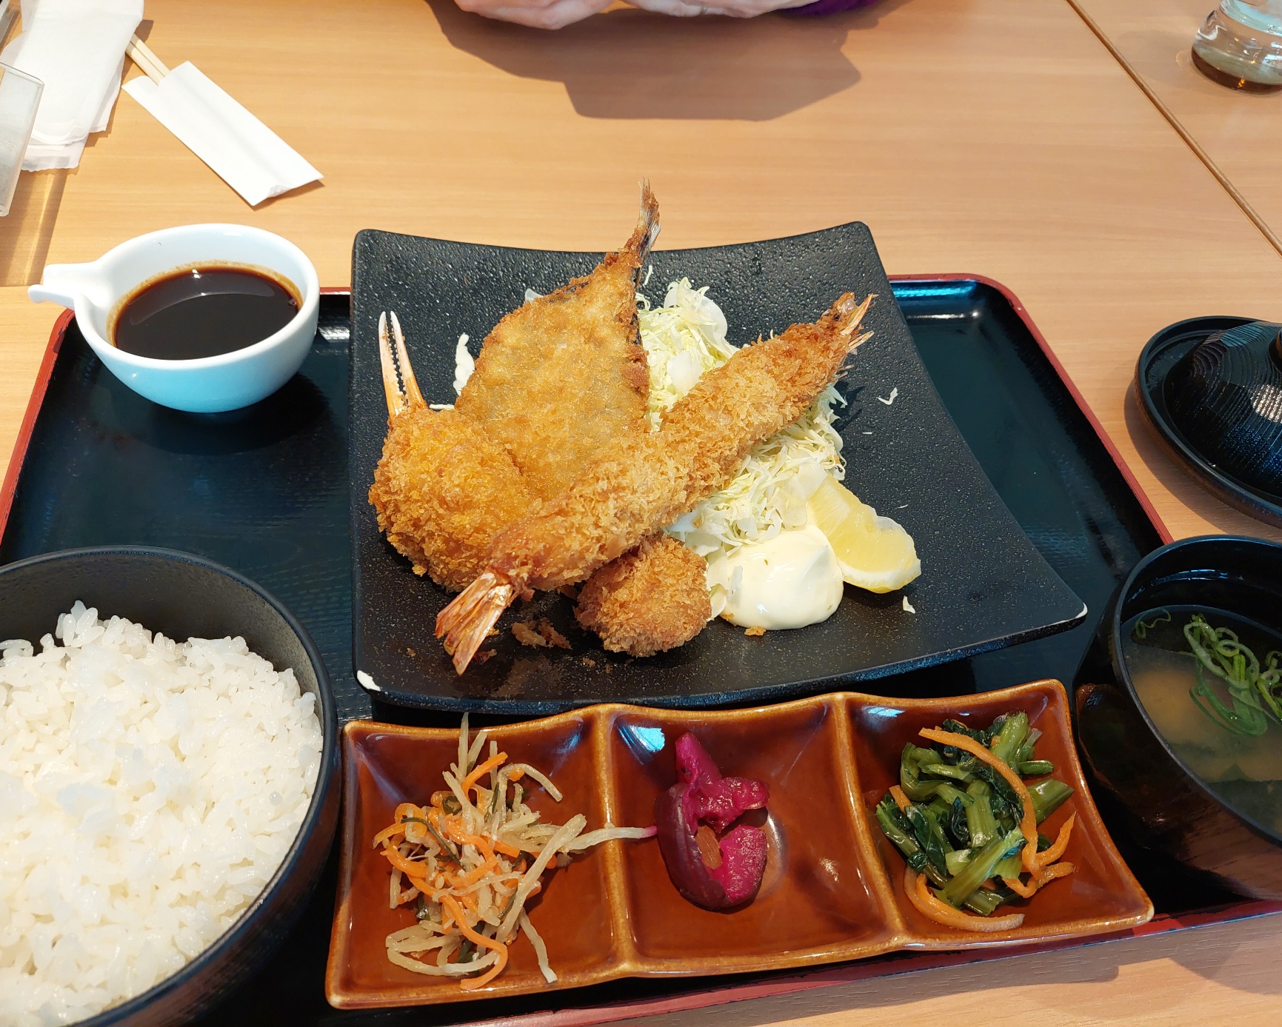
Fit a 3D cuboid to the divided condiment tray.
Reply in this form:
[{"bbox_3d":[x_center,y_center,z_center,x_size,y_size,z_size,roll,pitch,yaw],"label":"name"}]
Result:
[{"bbox_3d":[0.027,0.091,0.268,0.216,0.029,0.073,-1,52,-8],"label":"divided condiment tray"}]

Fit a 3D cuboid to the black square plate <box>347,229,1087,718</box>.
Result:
[{"bbox_3d":[0.010,-0.031,0.356,0.229,0.037,0.217,-5,52,-11],"label":"black square plate"}]

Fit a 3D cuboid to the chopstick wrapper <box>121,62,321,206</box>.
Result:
[{"bbox_3d":[-0.214,-0.192,0.484,0.133,0.007,0.040,39,57,22],"label":"chopstick wrapper"}]

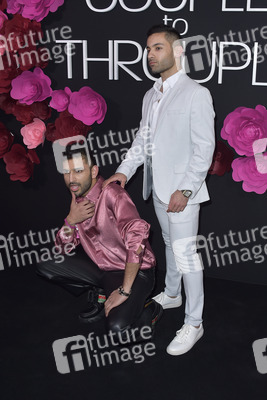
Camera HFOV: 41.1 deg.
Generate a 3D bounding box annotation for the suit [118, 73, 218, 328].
[{"bbox_3d":[0.193,0.007,2.118,0.450,1.460,0.510,-7,15,-32],"label":"suit"}]

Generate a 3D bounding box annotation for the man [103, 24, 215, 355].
[{"bbox_3d":[0.160,-0.062,2.079,0.530,1.790,0.530,-7,15,-32],"label":"man"}]

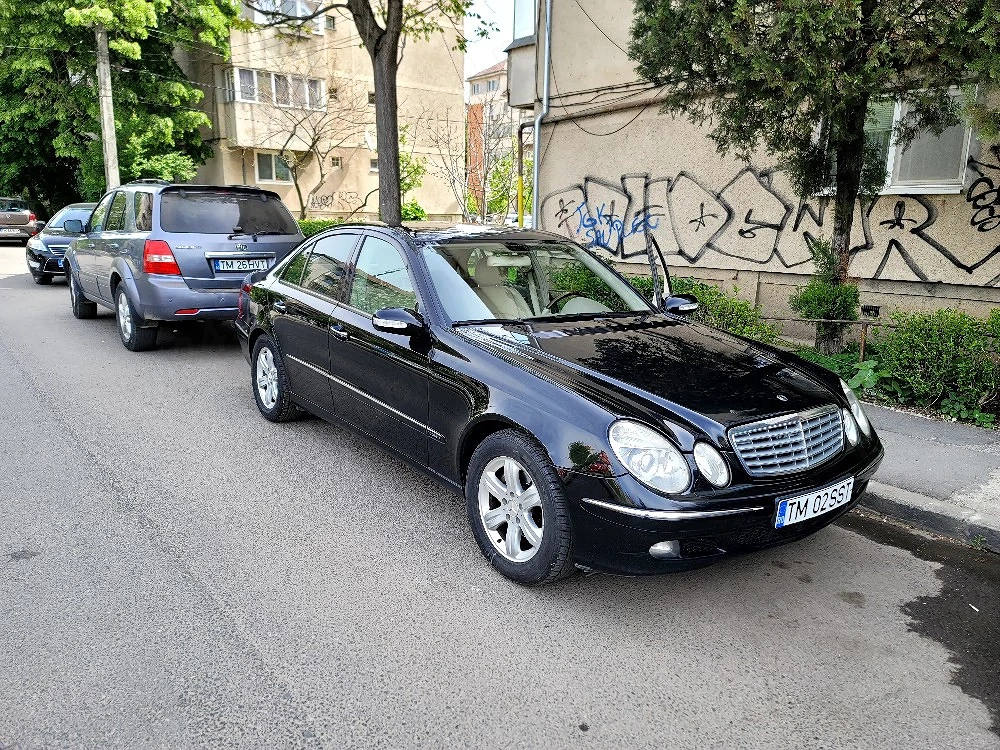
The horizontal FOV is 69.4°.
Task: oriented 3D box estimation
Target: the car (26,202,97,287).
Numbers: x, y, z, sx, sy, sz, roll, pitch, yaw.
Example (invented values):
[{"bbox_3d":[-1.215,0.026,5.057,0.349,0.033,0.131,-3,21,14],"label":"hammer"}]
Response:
[{"bbox_3d":[-8.161,-2.763,14.869,1.880,1.500,4.750,-2,13,-17],"label":"car"}]

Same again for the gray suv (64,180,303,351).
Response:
[{"bbox_3d":[-3.940,-1.414,8.766,1.890,1.740,4.580,-8,15,-39],"label":"gray suv"}]

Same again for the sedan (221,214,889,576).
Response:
[{"bbox_3d":[-0.190,-0.217,4.618,1.850,1.450,4.820,-6,14,-36],"label":"sedan"}]

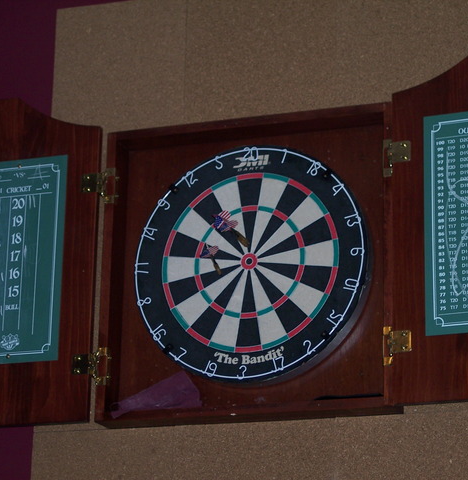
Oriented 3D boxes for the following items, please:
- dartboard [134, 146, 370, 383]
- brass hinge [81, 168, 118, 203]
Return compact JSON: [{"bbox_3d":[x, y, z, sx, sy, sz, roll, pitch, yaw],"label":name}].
[{"bbox_3d":[0.034,0.045,3.529,0.453,0.453,0.040,-6,-19,19],"label":"dartboard"},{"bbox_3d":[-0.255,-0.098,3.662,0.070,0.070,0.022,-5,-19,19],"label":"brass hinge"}]

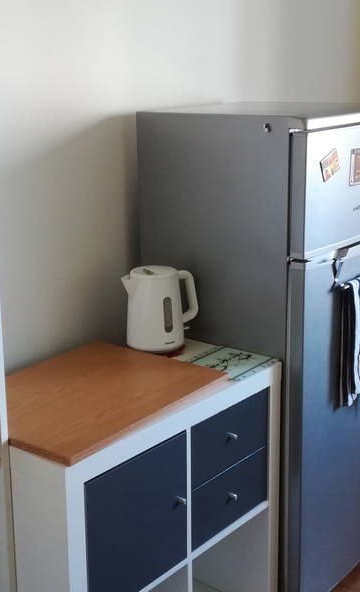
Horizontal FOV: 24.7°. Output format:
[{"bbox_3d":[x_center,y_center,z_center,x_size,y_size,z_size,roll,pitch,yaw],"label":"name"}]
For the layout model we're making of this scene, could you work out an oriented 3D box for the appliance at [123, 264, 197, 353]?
[{"bbox_3d":[-0.054,0.038,2.284,0.226,0.234,0.161,-6,16,-21],"label":"appliance"}]

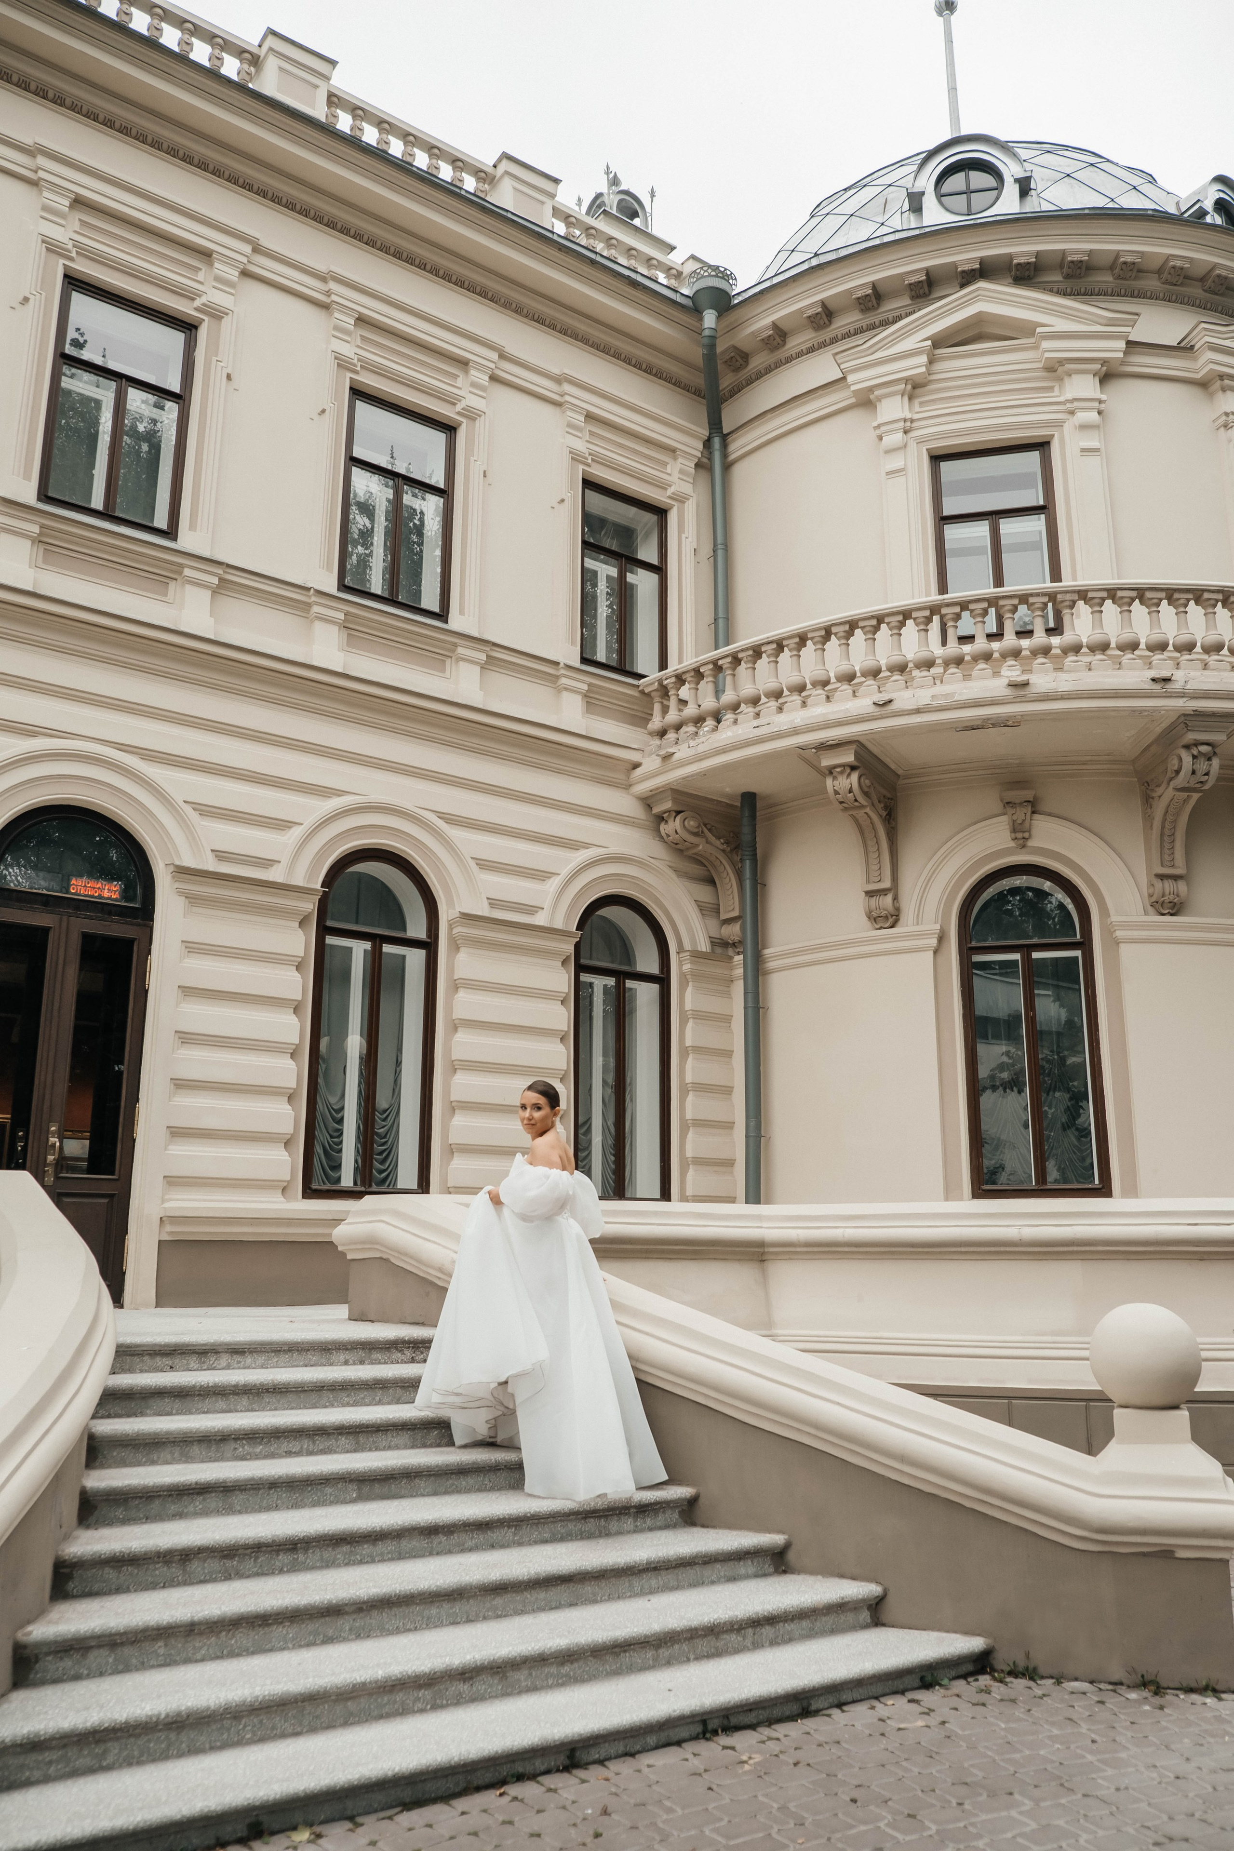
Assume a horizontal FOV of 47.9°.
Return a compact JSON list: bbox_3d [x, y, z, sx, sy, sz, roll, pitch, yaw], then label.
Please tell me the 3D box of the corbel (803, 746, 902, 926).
[{"bbox_3d":[2.181,-0.803,12.735,0.460,1.470,1.080,-8,-16,30],"label":"corbel"}]

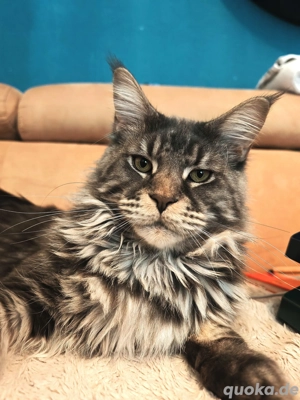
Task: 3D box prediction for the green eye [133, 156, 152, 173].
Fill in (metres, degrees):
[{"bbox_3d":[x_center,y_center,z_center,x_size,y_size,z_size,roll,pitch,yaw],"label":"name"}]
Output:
[{"bbox_3d":[-0.007,-0.036,0.314,0.020,0.015,0.011,10,-1,8],"label":"green eye"}]

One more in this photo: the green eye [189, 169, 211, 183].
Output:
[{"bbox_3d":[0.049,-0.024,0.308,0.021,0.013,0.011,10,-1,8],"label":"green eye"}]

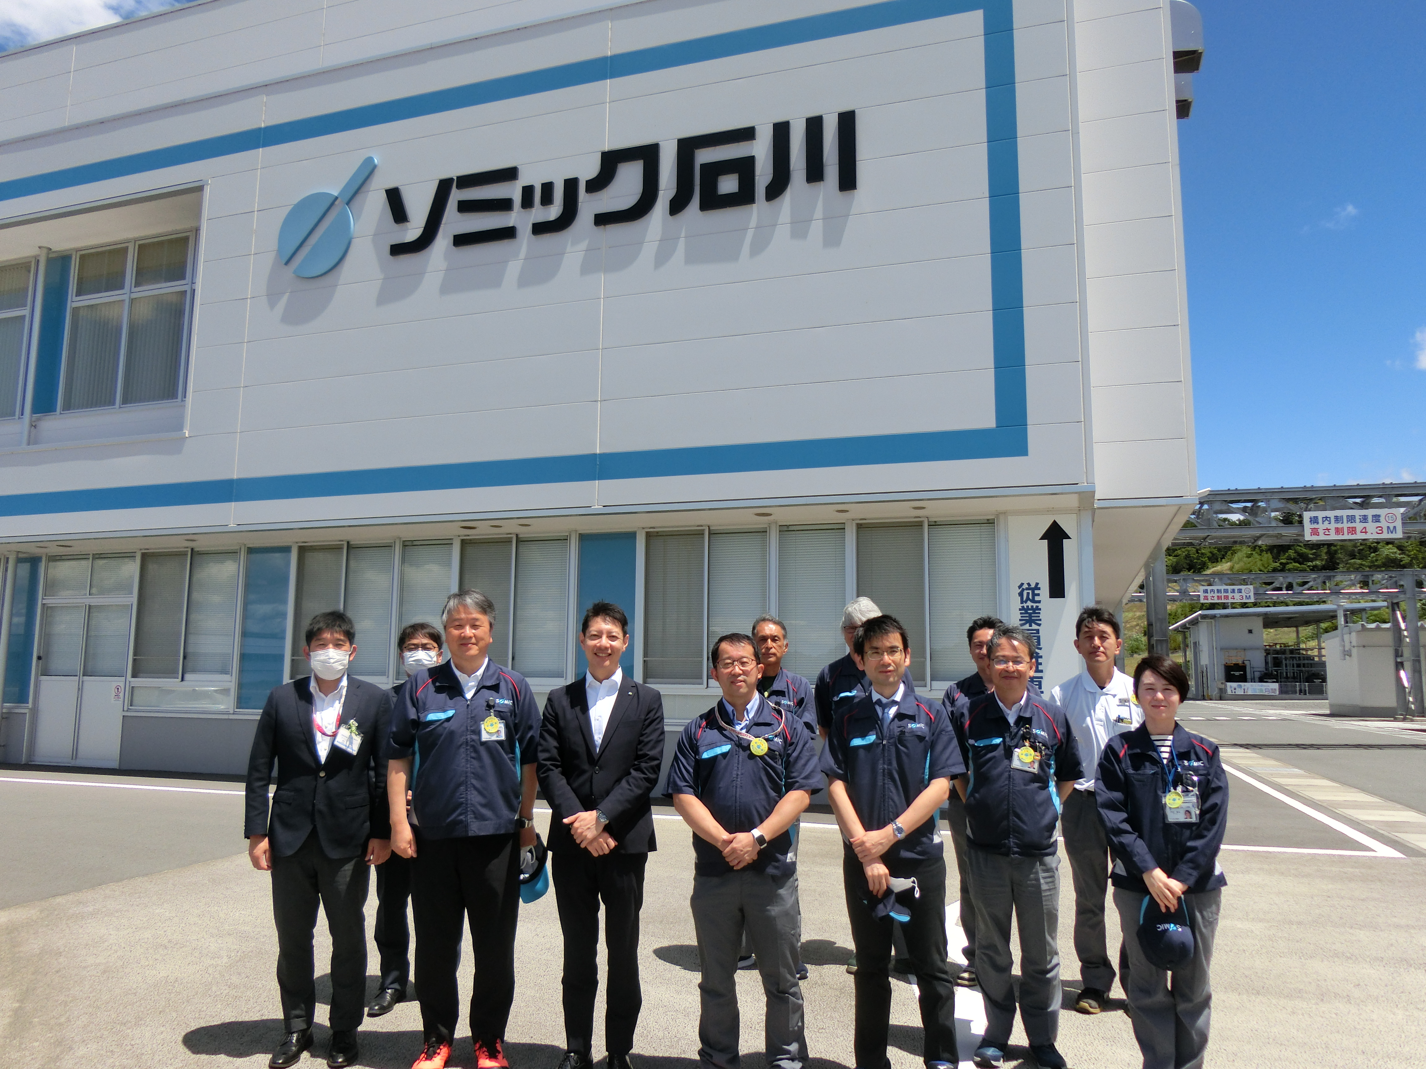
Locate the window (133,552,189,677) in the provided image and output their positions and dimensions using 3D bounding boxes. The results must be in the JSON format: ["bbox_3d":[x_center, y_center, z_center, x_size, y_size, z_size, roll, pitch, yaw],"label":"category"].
[{"bbox_3d":[-8.015,1.165,14.929,0.924,1.842,0.070,-2,-8,19],"label":"window"}]

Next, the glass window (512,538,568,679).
[{"bbox_3d":[-2.118,0.910,12.737,0.724,1.745,0.080,-2,-8,19],"label":"glass window"}]

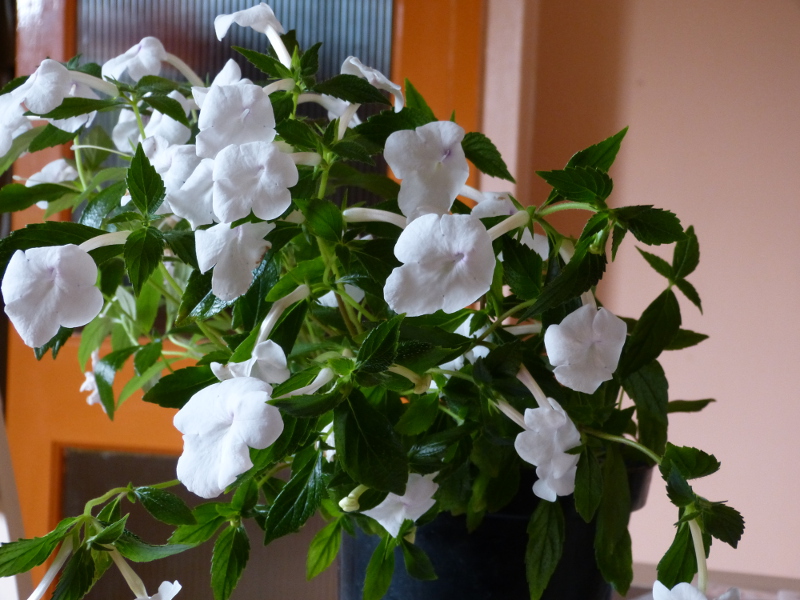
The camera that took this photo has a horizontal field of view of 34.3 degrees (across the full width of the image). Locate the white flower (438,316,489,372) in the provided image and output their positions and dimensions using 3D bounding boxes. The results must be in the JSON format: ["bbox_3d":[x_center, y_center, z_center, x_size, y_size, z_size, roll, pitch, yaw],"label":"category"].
[{"bbox_3d":[0.032,0.023,0.650,0.030,0.030,0.018,5,12,38],"label":"white flower"}]

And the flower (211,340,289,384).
[{"bbox_3d":[-0.074,0.032,0.640,0.038,0.020,0.030,9,-36,13],"label":"flower"}]

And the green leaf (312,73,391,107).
[{"bbox_3d":[-0.022,-0.096,0.610,0.039,0.008,0.021,13,37,7],"label":"green leaf"}]

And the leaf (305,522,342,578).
[{"bbox_3d":[-0.037,0.124,0.640,0.016,0.033,0.010,29,0,8],"label":"leaf"}]

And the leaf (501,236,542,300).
[{"bbox_3d":[0.061,-0.018,0.655,0.021,0.038,0.008,-39,16,-11],"label":"leaf"}]

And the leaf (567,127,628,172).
[{"bbox_3d":[0.102,-0.074,0.690,0.024,0.054,0.009,42,-8,40],"label":"leaf"}]

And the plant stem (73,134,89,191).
[{"bbox_3d":[-0.173,-0.074,0.700,0.006,0.031,0.006,-10,0,0],"label":"plant stem"}]

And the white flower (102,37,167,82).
[{"bbox_3d":[-0.152,-0.138,0.740,0.036,0.027,0.020,0,-24,34],"label":"white flower"}]

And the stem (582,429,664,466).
[{"bbox_3d":[0.110,0.072,0.640,0.043,0.009,0.008,24,0,0],"label":"stem"}]

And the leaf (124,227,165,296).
[{"bbox_3d":[-0.124,-0.018,0.625,0.020,0.037,0.008,3,-16,1],"label":"leaf"}]

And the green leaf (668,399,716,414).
[{"bbox_3d":[0.169,0.063,0.770,0.041,0.008,0.019,-3,22,-6],"label":"green leaf"}]

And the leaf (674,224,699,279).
[{"bbox_3d":[0.153,-0.026,0.690,0.014,0.030,0.008,18,0,26],"label":"leaf"}]

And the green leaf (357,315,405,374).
[{"bbox_3d":[-0.009,0.021,0.610,0.011,0.036,0.020,22,23,-45],"label":"green leaf"}]

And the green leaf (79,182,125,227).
[{"bbox_3d":[-0.173,-0.055,0.750,0.019,0.037,0.010,42,-12,22],"label":"green leaf"}]

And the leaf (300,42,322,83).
[{"bbox_3d":[-0.045,-0.121,0.660,0.011,0.021,0.008,17,0,-11],"label":"leaf"}]

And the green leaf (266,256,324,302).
[{"bbox_3d":[-0.049,-0.009,0.615,0.035,0.008,0.019,-35,42,-17],"label":"green leaf"}]

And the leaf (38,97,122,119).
[{"bbox_3d":[-0.159,-0.096,0.645,0.042,0.011,0.018,6,6,0],"label":"leaf"}]

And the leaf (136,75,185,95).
[{"bbox_3d":[-0.122,-0.108,0.660,0.027,0.008,0.017,-2,25,-33],"label":"leaf"}]

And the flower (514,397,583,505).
[{"bbox_3d":[0.067,0.068,0.585,0.030,0.043,0.018,-1,18,-45],"label":"flower"}]

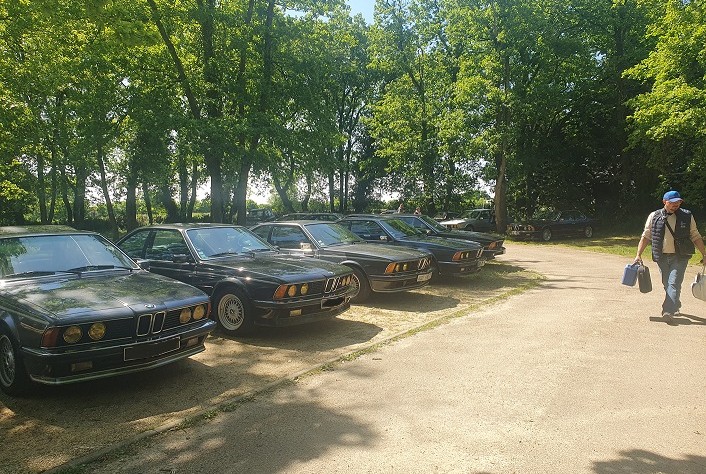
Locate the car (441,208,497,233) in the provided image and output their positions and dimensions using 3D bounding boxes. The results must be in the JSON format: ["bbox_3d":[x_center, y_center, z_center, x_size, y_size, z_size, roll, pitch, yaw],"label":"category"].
[{"bbox_3d":[6.720,-0.760,28.952,4.760,1.370,1.730,-3,4,-38],"label":"car"}]

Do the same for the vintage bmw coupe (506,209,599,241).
[{"bbox_3d":[9.100,-0.517,23.740,4.760,1.370,1.730,-3,3,-28],"label":"vintage bmw coupe"}]

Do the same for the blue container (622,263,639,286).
[{"bbox_3d":[4.065,0.549,7.772,0.165,0.310,0.220,14,9,26],"label":"blue container"}]

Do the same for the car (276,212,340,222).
[{"bbox_3d":[-1.092,-0.142,19.000,4.700,1.420,1.740,0,3,14],"label":"car"}]

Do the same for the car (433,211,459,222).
[{"bbox_3d":[6.300,-1.066,35.200,4.600,1.380,1.720,-3,4,-34],"label":"car"}]

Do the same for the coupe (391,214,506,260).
[{"bbox_3d":[1.770,0.072,14.311,4.760,1.365,1.730,1,4,23],"label":"coupe"}]

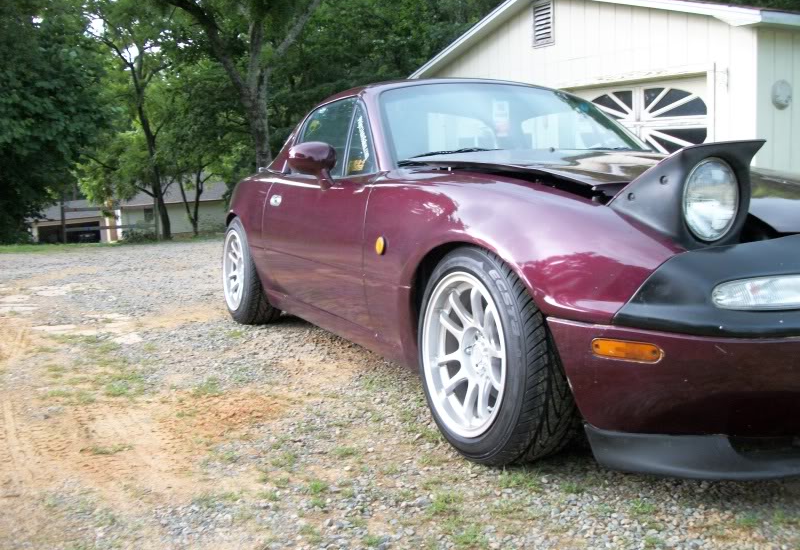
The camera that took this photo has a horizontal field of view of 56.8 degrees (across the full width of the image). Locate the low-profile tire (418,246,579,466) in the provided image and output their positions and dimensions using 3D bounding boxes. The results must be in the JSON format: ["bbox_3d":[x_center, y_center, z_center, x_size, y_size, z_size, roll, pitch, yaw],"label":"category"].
[{"bbox_3d":[0.252,0.207,1.988,0.210,0.580,0.580,0,6,-25],"label":"low-profile tire"}]

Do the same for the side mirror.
[{"bbox_3d":[-0.318,-0.402,2.690,0.185,0.165,0.125,-4,8,-27],"label":"side mirror"}]

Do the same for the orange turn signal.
[{"bbox_3d":[0.463,0.152,1.500,0.145,0.041,0.030,5,8,35],"label":"orange turn signal"}]

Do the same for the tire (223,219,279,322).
[{"bbox_3d":[-0.798,-0.028,3.986,0.210,0.580,0.580,-1,6,-27],"label":"tire"}]

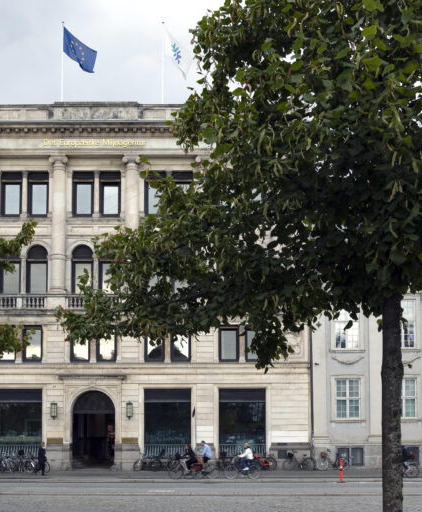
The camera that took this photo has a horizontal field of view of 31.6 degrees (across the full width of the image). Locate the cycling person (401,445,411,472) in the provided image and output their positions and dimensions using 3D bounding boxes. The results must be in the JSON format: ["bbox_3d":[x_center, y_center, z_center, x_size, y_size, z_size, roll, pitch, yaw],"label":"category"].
[{"bbox_3d":[9.771,10.124,37.700,0.850,1.550,0.500,0,-3,0],"label":"cycling person"}]

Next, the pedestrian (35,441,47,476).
[{"bbox_3d":[-8.968,10.740,39.500,0.550,1.750,0.520,-2,-11,11],"label":"pedestrian"}]

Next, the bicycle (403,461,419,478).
[{"bbox_3d":[9.645,10.715,37.700,1.760,1.050,0.580,0,-3,0],"label":"bicycle"}]

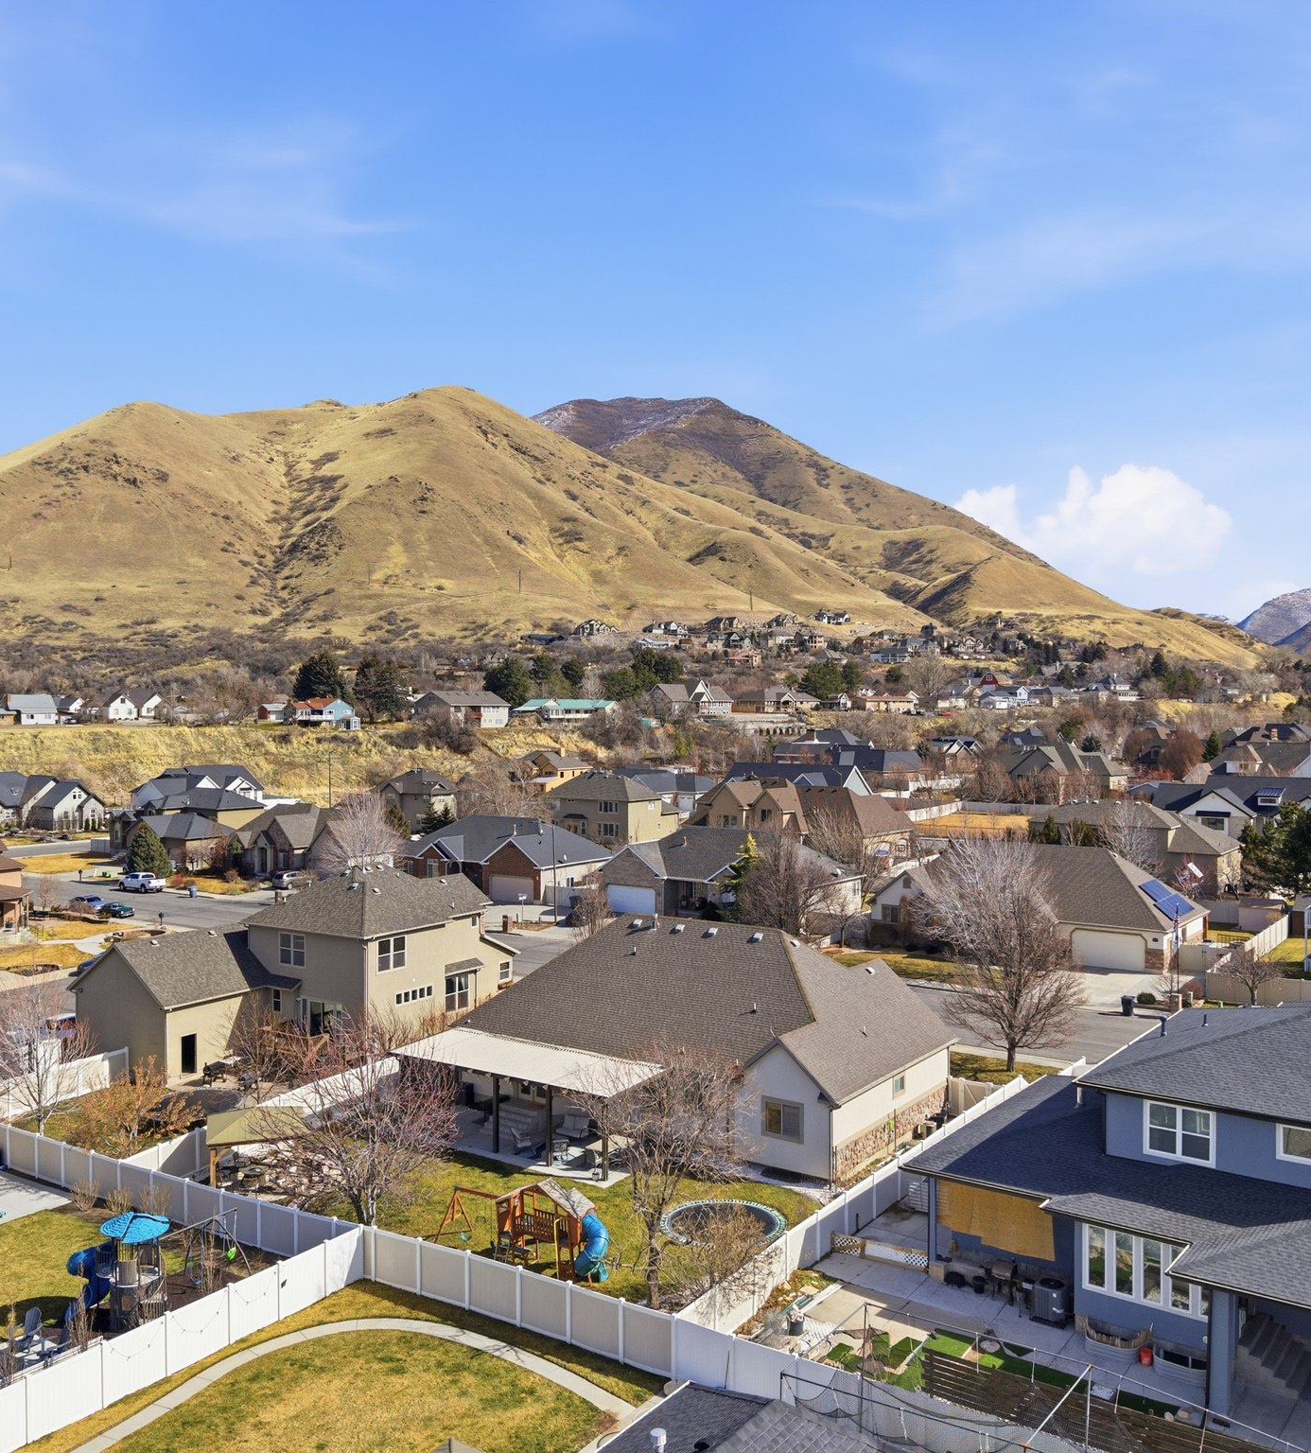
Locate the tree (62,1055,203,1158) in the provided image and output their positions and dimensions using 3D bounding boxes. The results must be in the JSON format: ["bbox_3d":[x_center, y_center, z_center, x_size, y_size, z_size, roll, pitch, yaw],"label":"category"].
[{"bbox_3d":[-22.158,15.928,57.000,5.500,4.050,5.500,-1,1,-21],"label":"tree"}]

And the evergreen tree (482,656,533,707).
[{"bbox_3d":[-38.011,-10.526,346.000,13.000,15.500,13.000,0,1,0],"label":"evergreen tree"}]

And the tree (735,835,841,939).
[{"bbox_3d":[10.451,12.780,106.000,8.200,8.600,8.200,0,1,0],"label":"tree"}]

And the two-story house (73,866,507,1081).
[{"bbox_3d":[-19.666,12.708,76.738,14.300,9.700,22.200,0,1,33],"label":"two-story house"}]

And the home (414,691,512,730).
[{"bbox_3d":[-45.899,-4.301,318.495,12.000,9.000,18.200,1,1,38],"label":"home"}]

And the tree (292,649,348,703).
[{"bbox_3d":[-86.104,-11.079,345.000,13.800,17.500,13.800,0,1,0],"label":"tree"}]

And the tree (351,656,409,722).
[{"bbox_3d":[-67.037,-8.999,326.000,13.600,16.160,13.600,0,1,-12],"label":"tree"}]

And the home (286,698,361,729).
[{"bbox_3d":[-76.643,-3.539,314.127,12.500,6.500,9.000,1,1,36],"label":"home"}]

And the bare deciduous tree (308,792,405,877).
[{"bbox_3d":[-27.746,11.056,125.000,8.900,9.860,8.900,0,1,-13],"label":"bare deciduous tree"}]

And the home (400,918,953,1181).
[{"bbox_3d":[0.273,13.666,62.571,22.481,8.057,18.801,1,1,36],"label":"home"}]

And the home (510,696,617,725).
[{"bbox_3d":[-22.729,-3.554,331.000,27.000,6.300,11.500,0,1,33],"label":"home"}]

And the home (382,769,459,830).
[{"bbox_3d":[-33.983,10.441,195.377,11.300,9.000,7.800,1,1,36],"label":"home"}]

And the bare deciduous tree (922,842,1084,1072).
[{"bbox_3d":[17.801,11.480,68.172,8.300,11.900,8.200,0,1,0],"label":"bare deciduous tree"}]

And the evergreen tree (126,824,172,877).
[{"bbox_3d":[-53.570,13.013,143.053,4.800,5.800,4.800,0,1,0],"label":"evergreen tree"}]

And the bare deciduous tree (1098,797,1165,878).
[{"bbox_3d":[43.656,11.434,123.000,6.100,9.400,6.100,0,1,0],"label":"bare deciduous tree"}]

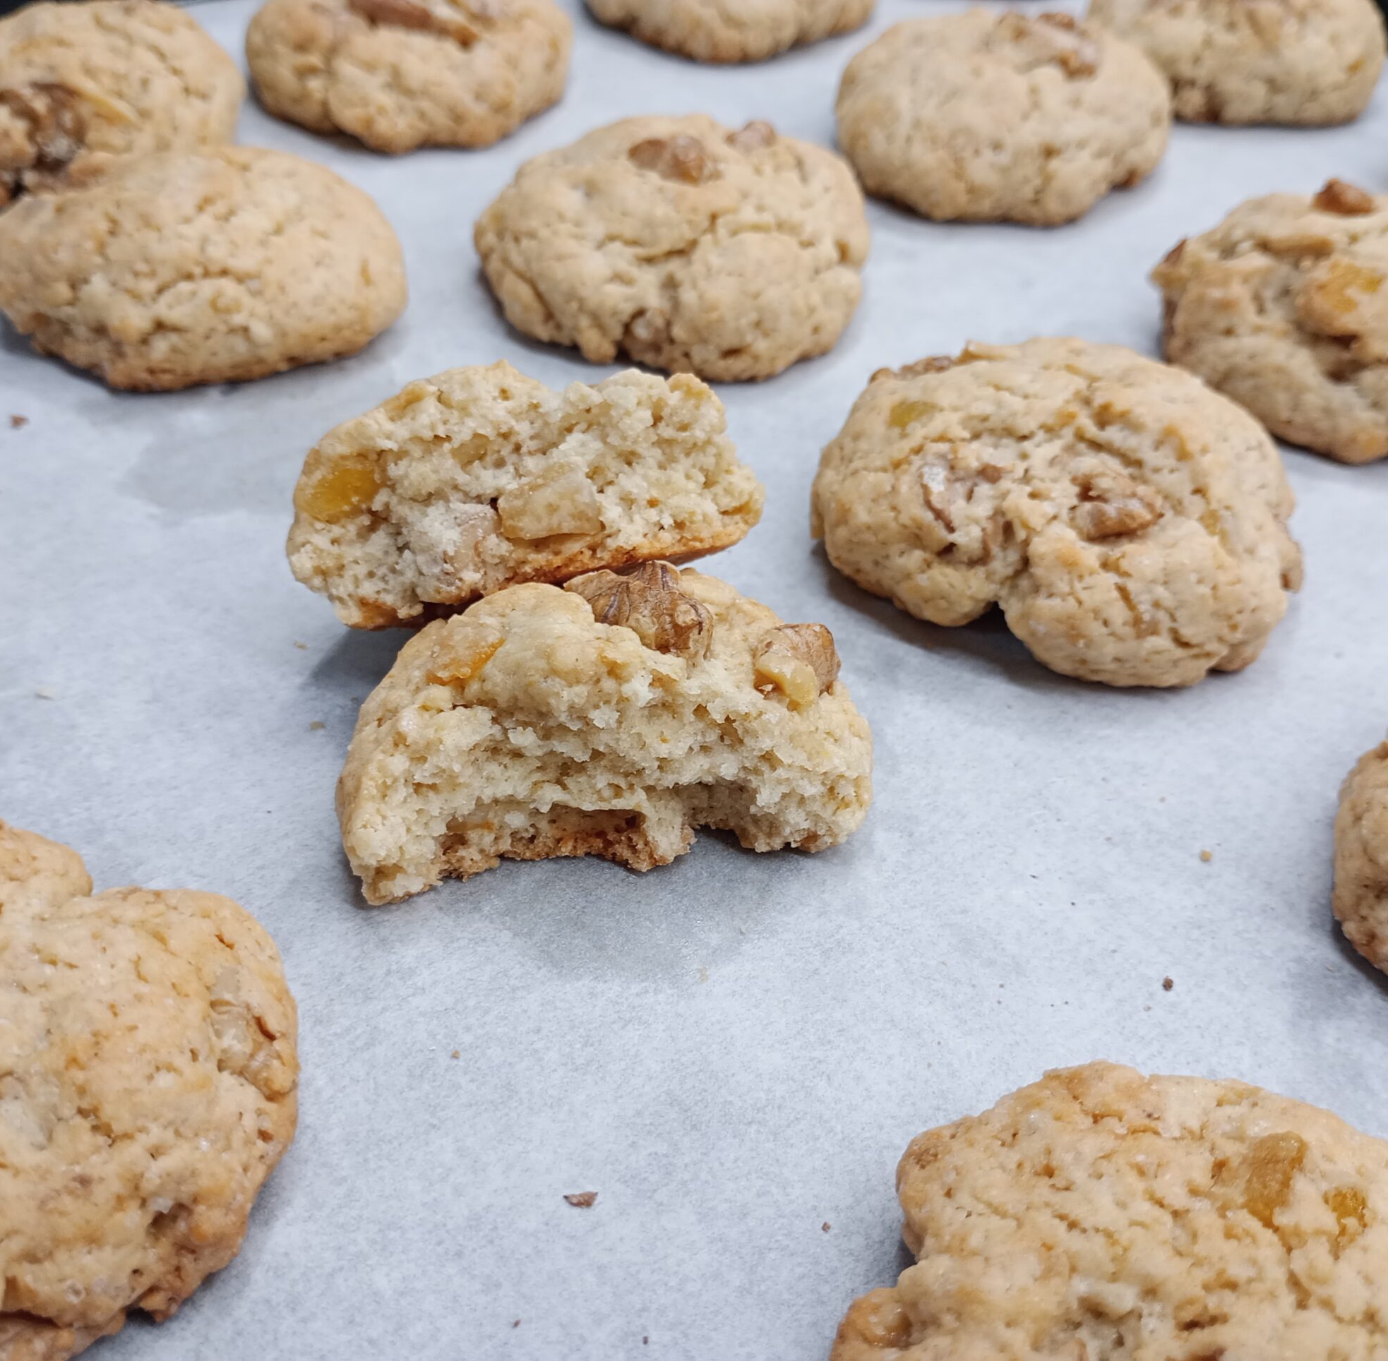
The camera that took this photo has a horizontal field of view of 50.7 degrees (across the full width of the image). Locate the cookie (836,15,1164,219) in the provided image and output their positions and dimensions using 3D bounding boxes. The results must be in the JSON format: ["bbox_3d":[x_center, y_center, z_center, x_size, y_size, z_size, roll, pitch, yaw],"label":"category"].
[{"bbox_3d":[0.062,-0.117,0.294,0.067,0.025,0.068,2,43,0],"label":"cookie"}]

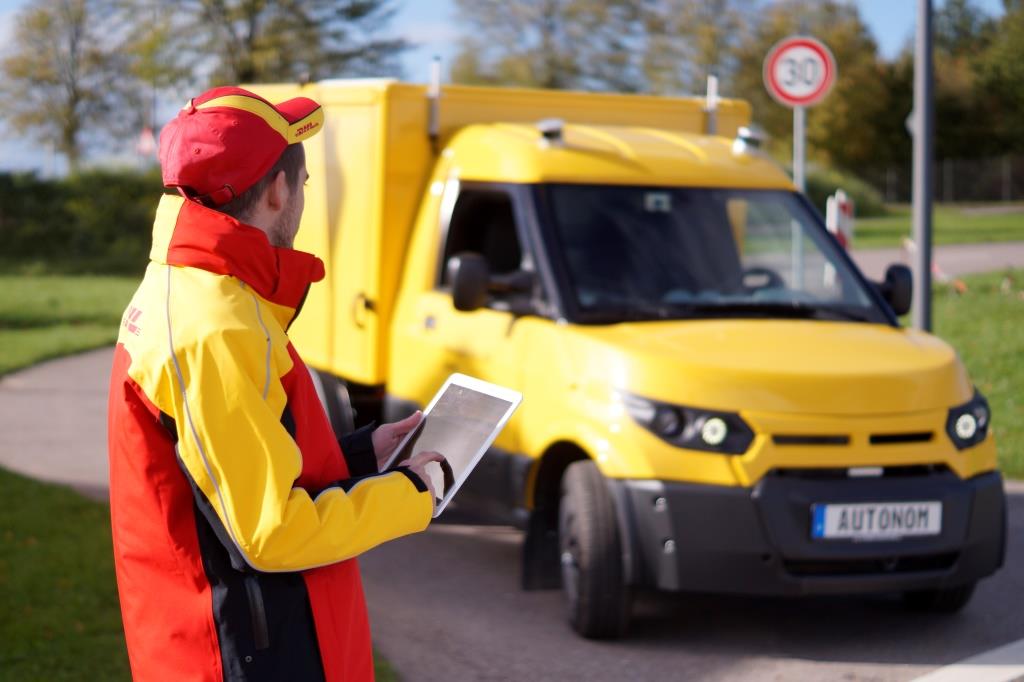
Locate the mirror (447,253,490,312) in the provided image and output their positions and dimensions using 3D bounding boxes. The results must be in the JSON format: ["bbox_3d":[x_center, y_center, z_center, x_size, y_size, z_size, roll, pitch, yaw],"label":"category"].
[{"bbox_3d":[-0.160,-0.217,7.919,0.135,0.210,0.100,0,4,-25],"label":"mirror"}]

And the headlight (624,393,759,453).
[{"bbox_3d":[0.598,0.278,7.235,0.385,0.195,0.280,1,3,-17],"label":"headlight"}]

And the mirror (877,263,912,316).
[{"bbox_3d":[1.571,-0.209,8.733,0.130,0.210,0.090,0,4,-25],"label":"mirror"}]

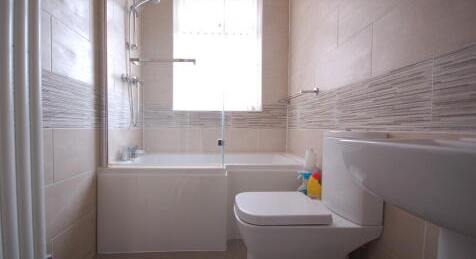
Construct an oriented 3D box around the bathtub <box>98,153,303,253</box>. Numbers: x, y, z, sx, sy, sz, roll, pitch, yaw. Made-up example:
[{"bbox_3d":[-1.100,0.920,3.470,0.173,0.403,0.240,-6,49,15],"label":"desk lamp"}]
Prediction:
[{"bbox_3d":[-0.193,0.564,1.799,1.595,0.578,0.815,1,0,-5],"label":"bathtub"}]

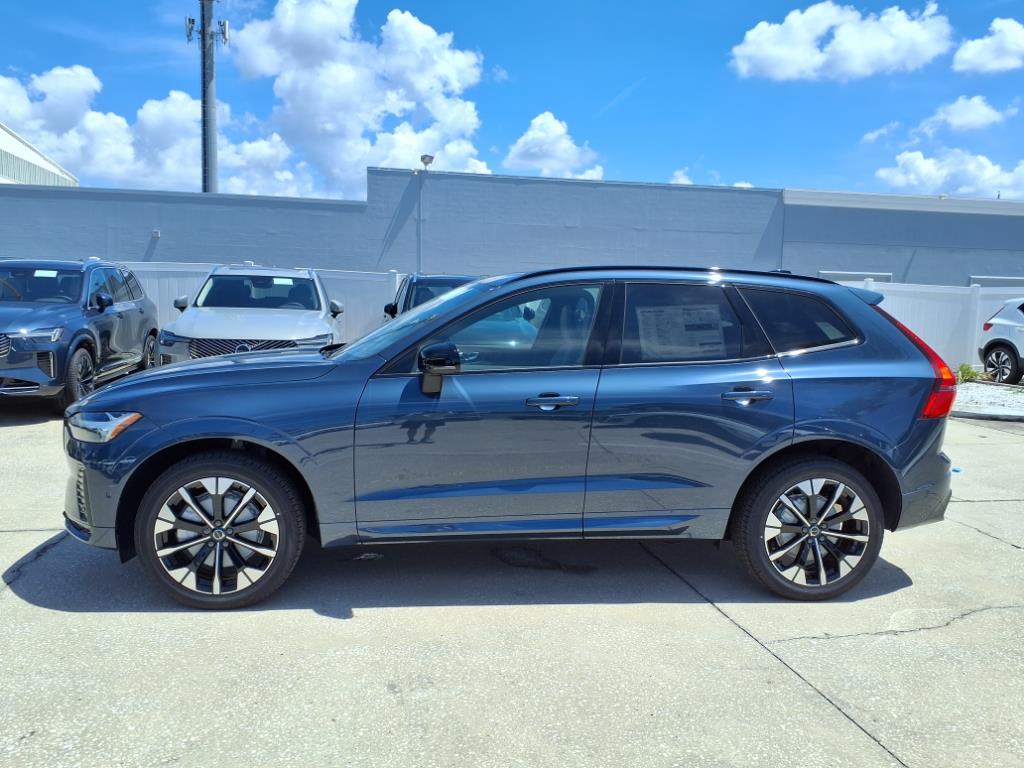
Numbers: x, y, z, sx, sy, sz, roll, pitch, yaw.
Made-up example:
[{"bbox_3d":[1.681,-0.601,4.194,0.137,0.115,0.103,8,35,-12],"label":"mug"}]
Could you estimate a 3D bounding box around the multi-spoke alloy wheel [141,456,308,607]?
[{"bbox_3d":[-1.354,0.678,3.758,0.738,0.738,0.255,1,4,-6],"label":"multi-spoke alloy wheel"}]

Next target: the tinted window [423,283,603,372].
[{"bbox_3d":[0.002,-0.291,3.941,0.930,0.506,0.055,1,-20,-6],"label":"tinted window"}]

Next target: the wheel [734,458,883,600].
[{"bbox_3d":[1.496,0.715,4.050,0.738,0.738,0.255,1,4,-6],"label":"wheel"}]

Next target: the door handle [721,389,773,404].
[{"bbox_3d":[1.145,0.061,3.890,0.255,0.080,0.060,1,4,-6],"label":"door handle"}]

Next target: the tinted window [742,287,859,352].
[{"bbox_3d":[1.474,-0.319,4.124,0.617,0.386,0.055,0,-20,-10],"label":"tinted window"}]

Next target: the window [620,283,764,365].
[{"bbox_3d":[0.919,-0.305,4.044,0.795,0.462,0.055,1,-20,-6],"label":"window"}]

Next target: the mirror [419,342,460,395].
[{"bbox_3d":[-0.328,-0.070,3.680,0.190,0.240,0.230,1,4,-6],"label":"mirror"}]

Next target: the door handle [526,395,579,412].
[{"bbox_3d":[0.193,0.084,3.795,0.255,0.080,0.060,1,4,-6],"label":"door handle"}]

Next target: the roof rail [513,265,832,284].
[{"bbox_3d":[0.851,-0.552,4.127,1.740,0.100,0.075,1,4,-6],"label":"roof rail"}]

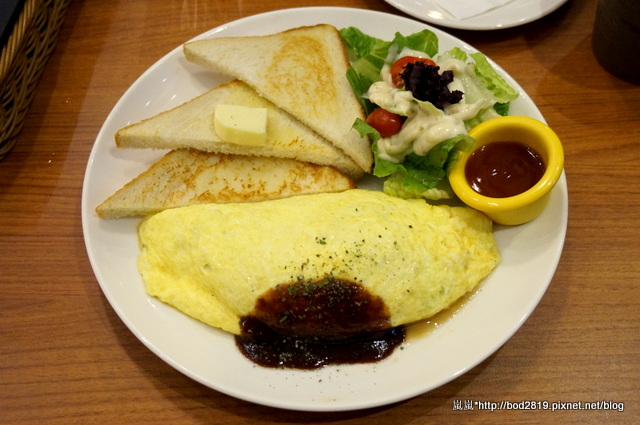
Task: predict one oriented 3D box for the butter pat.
[{"bbox_3d":[-0.048,-0.052,0.428,0.031,0.011,0.021,6,50,4],"label":"butter pat"}]

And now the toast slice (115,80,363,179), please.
[{"bbox_3d":[-0.045,-0.061,0.452,0.153,0.017,0.071,8,50,6],"label":"toast slice"}]

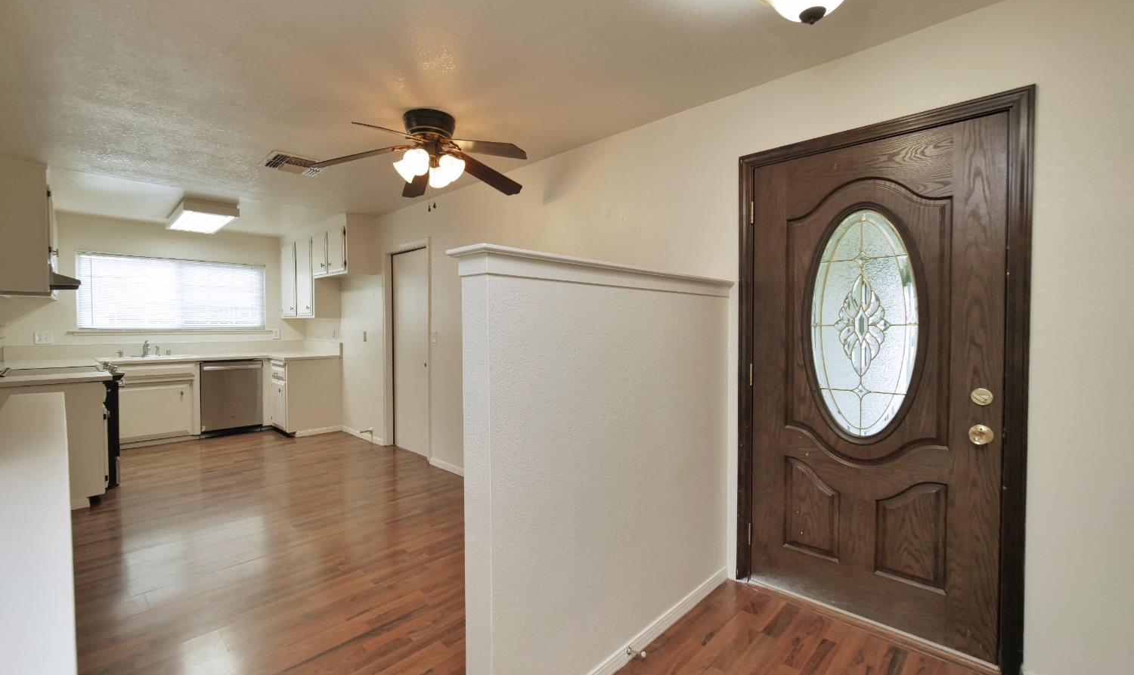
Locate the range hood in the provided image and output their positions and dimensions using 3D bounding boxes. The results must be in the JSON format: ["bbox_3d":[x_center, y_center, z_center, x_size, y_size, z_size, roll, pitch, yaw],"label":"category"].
[{"bbox_3d":[-4.237,-0.452,3.636,0.760,0.160,0.500,1,2,42],"label":"range hood"}]

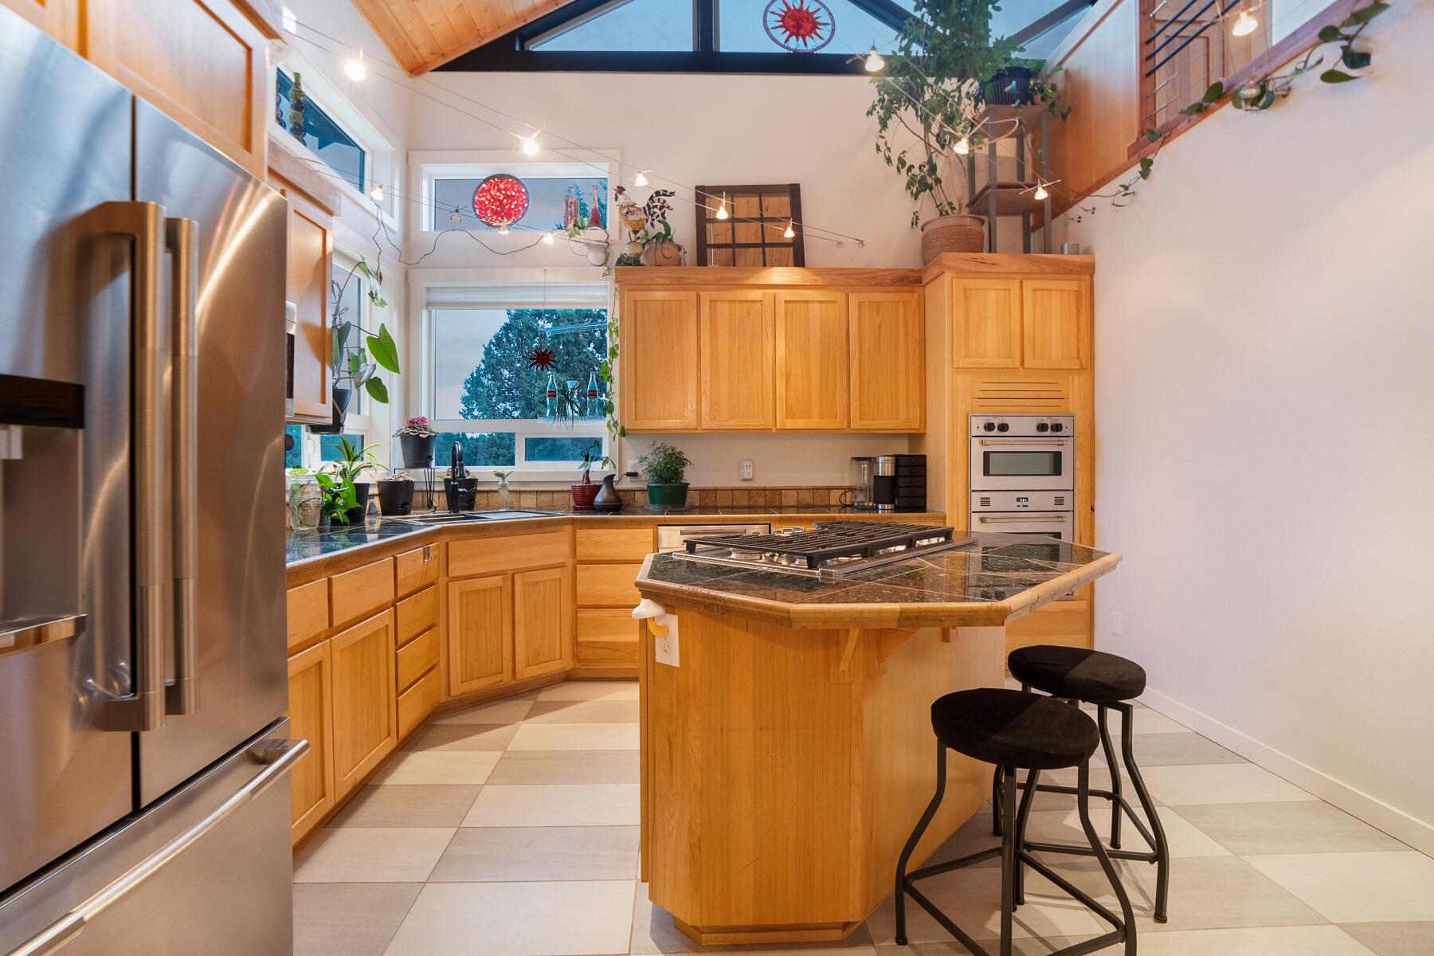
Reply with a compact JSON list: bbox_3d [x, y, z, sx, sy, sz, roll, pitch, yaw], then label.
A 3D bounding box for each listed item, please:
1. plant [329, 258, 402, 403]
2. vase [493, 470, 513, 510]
[{"bbox_3d":[-1.566,-0.589,2.776,0.311,0.669,0.310,0,1,-2],"label":"plant"},{"bbox_3d":[-1.296,0.071,3.860,0.108,0.232,0.100,0,1,-2],"label":"vase"}]

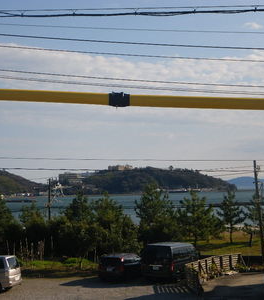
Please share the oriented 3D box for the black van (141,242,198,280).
[{"bbox_3d":[2.409,6.195,40.229,1.790,1.920,4.720,-3,-4,25],"label":"black van"}]

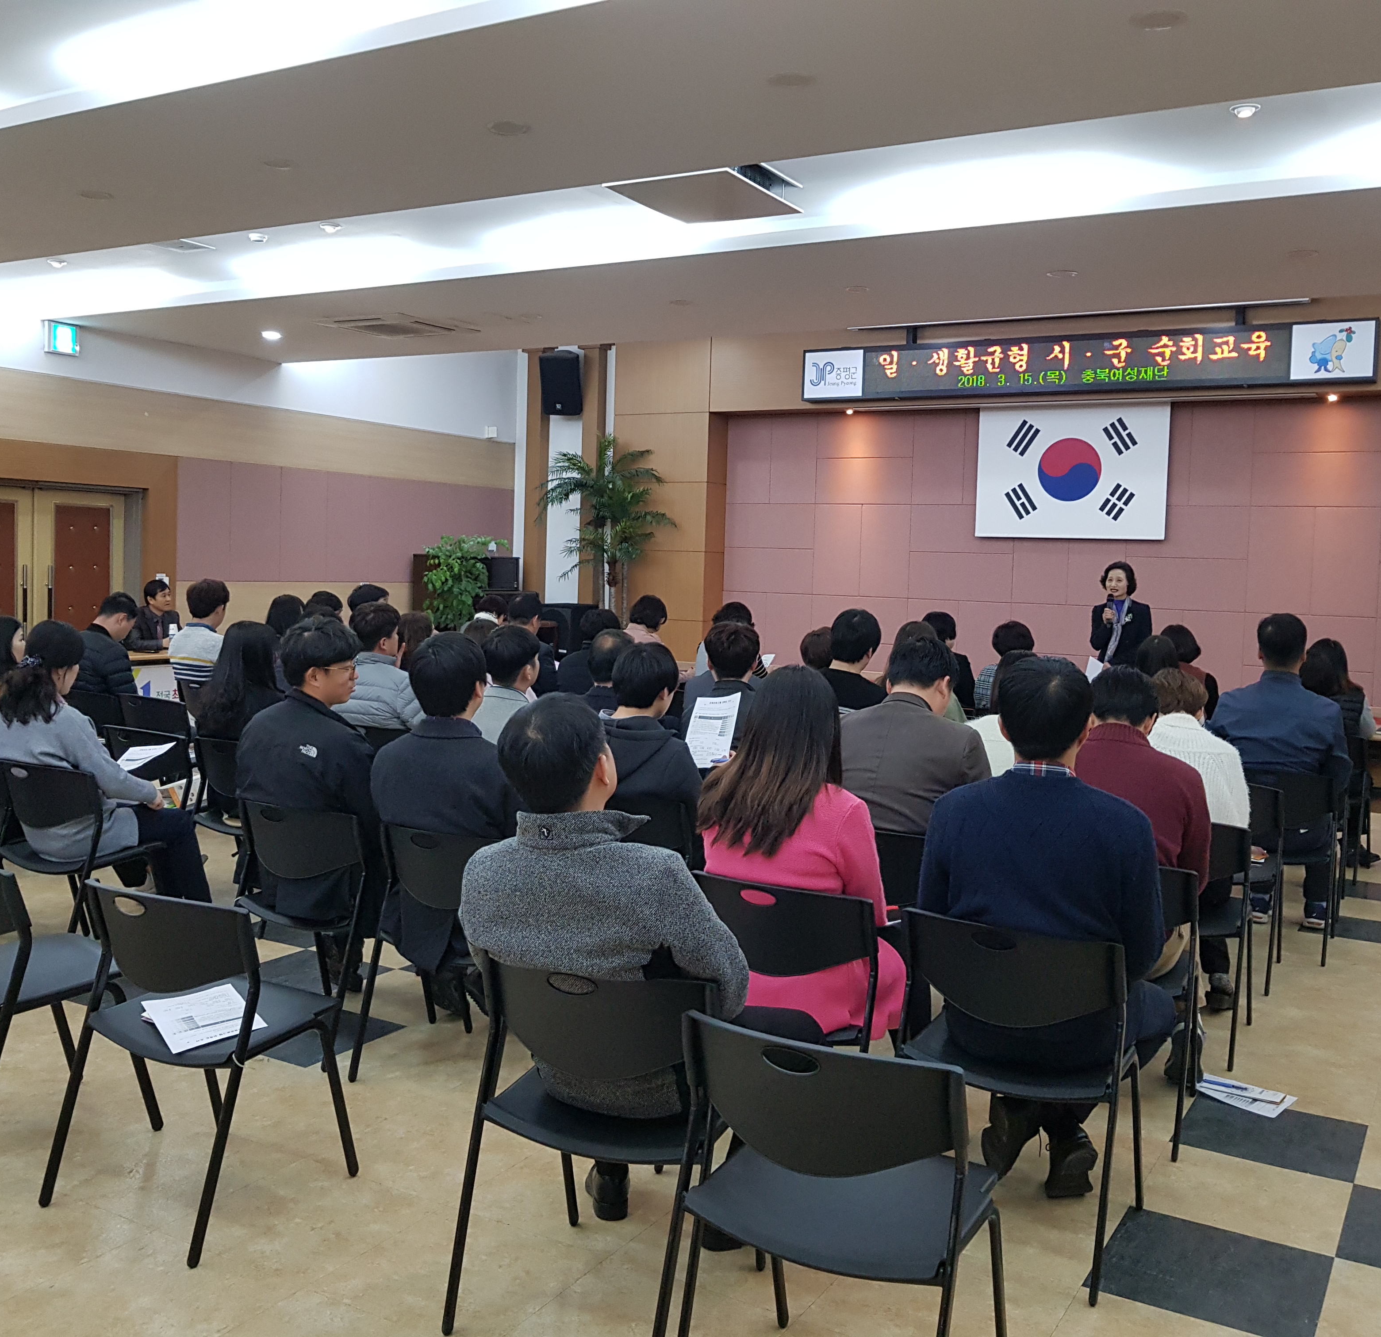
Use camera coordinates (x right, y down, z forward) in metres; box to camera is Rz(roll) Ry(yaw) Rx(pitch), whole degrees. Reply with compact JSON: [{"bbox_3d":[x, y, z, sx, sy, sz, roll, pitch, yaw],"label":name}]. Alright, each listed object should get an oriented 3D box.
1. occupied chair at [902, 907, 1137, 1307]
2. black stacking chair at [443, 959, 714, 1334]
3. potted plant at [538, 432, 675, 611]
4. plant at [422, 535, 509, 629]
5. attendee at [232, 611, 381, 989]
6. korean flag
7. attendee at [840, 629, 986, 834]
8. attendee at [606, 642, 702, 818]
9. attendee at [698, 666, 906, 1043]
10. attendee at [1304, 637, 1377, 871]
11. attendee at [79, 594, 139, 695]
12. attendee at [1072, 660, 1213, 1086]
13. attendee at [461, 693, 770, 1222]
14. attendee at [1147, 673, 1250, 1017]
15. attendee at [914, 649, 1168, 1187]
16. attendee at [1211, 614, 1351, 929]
[{"bbox_3d":[0.777,0.941,3.148,0.530,0.760,0.550,4,5,31],"label":"occupied chair"},{"bbox_3d":[-0.137,0.943,2.762,0.545,0.740,0.545,3,4,23],"label":"black stacking chair"},{"bbox_3d":[-0.982,-1.159,15.600,1.500,3.120,1.500,2,4,0],"label":"potted plant"},{"bbox_3d":[-2.211,-0.366,13.000,0.800,1.820,0.800,4,4,31],"label":"plant"},{"bbox_3d":[-1.132,0.497,4.442,0.520,1.330,0.760,4,5,32],"label":"attendee"},{"bbox_3d":[3.802,-1.964,13.300,1.890,1.335,0.040,4,5,31],"label":"korean flag"},{"bbox_3d":[0.715,0.549,4.260,0.550,1.340,0.800,4,4,31],"label":"attendee"},{"bbox_3d":[-0.017,0.536,4.956,0.520,1.280,0.760,4,5,31],"label":"attendee"},{"bbox_3d":[0.334,0.618,3.555,0.500,1.270,0.800,4,4,31],"label":"attendee"},{"bbox_3d":[3.544,0.462,7.474,0.520,1.280,0.760,4,5,31],"label":"attendee"},{"bbox_3d":[-3.282,0.208,8.116,0.550,1.330,0.780,4,5,31],"label":"attendee"},{"bbox_3d":[1.253,0.630,3.961,0.500,1.280,0.740,4,5,30],"label":"attendee"},{"bbox_3d":[-0.061,0.680,2.883,0.670,1.270,0.780,4,4,27],"label":"attendee"},{"bbox_3d":[1.754,0.614,4.739,0.520,1.250,0.760,4,5,31],"label":"attendee"},{"bbox_3d":[0.893,0.642,3.238,0.570,1.350,0.700,4,5,31],"label":"attendee"},{"bbox_3d":[2.577,0.473,5.906,0.550,1.400,0.800,4,5,30],"label":"attendee"}]

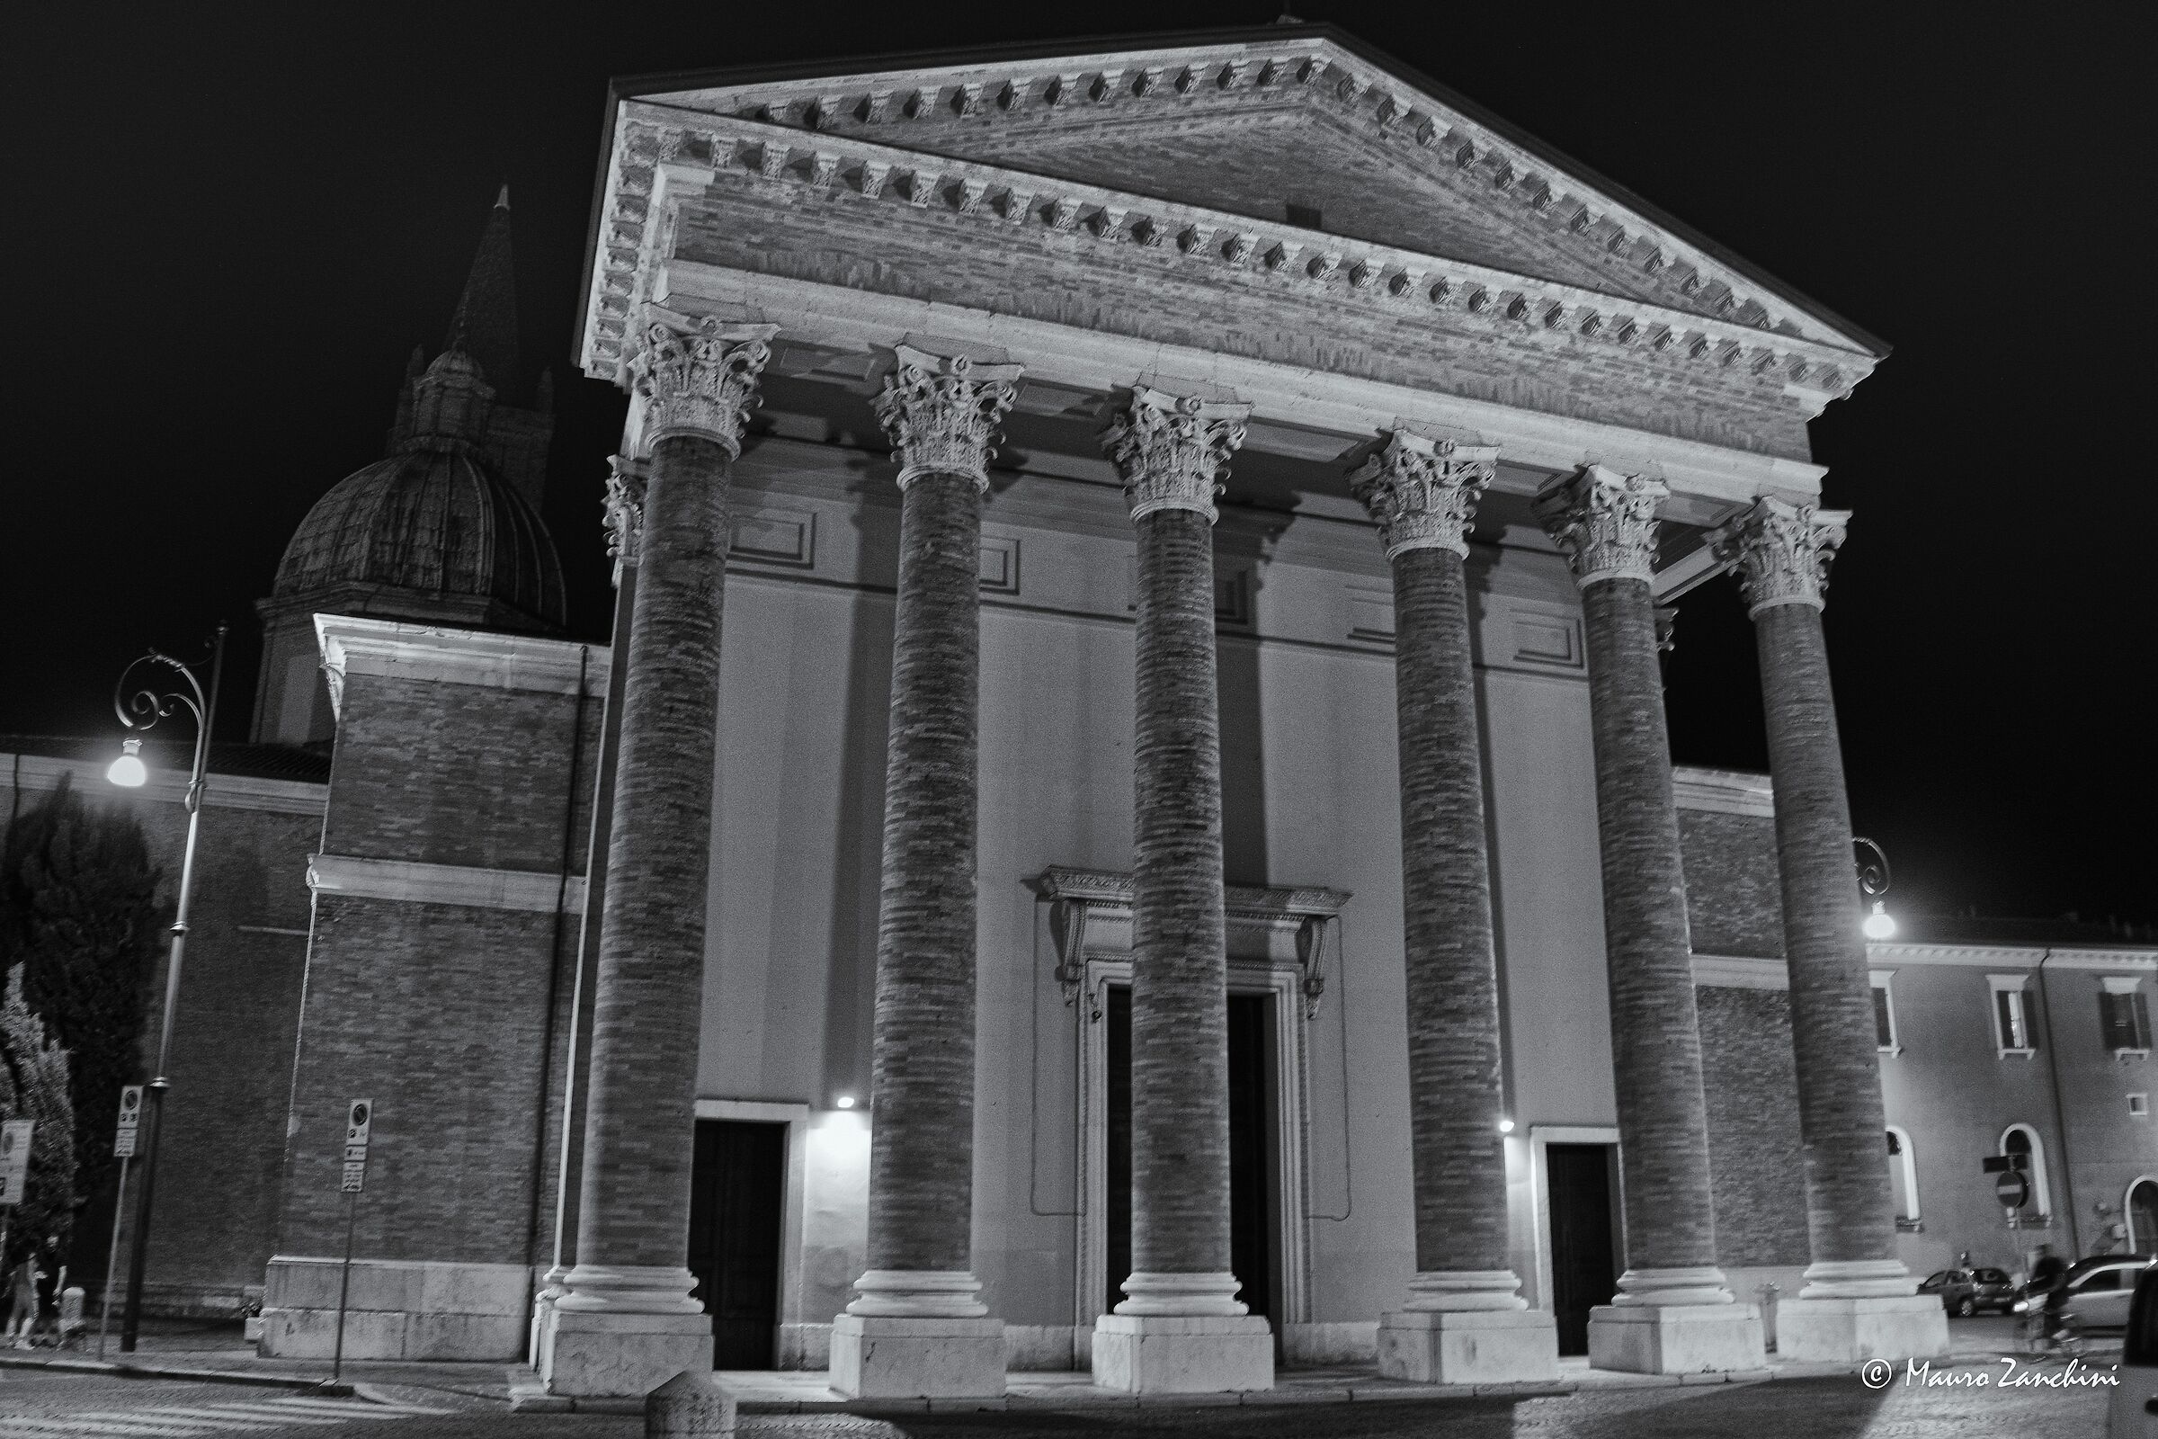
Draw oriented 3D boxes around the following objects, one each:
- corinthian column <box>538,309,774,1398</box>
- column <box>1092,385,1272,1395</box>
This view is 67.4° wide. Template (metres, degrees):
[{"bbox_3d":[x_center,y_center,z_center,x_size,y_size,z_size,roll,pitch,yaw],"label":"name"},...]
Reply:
[{"bbox_3d":[-4.897,1.249,19.359,1.689,12.646,1.689,6,-19,-17],"label":"corinthian column"},{"bbox_3d":[1.284,1.921,21.271,1.689,12.646,1.689,6,-19,-17],"label":"column"}]

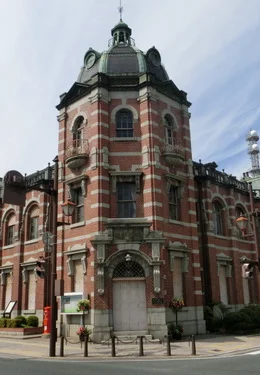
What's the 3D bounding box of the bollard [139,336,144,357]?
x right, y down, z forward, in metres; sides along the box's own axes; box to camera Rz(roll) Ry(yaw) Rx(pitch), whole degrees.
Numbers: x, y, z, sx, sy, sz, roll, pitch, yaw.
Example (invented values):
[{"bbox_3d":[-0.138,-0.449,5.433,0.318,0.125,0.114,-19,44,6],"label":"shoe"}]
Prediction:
[{"bbox_3d":[0.387,5.485,13.965,0.170,0.626,0.170,-1,-16,0],"label":"bollard"}]

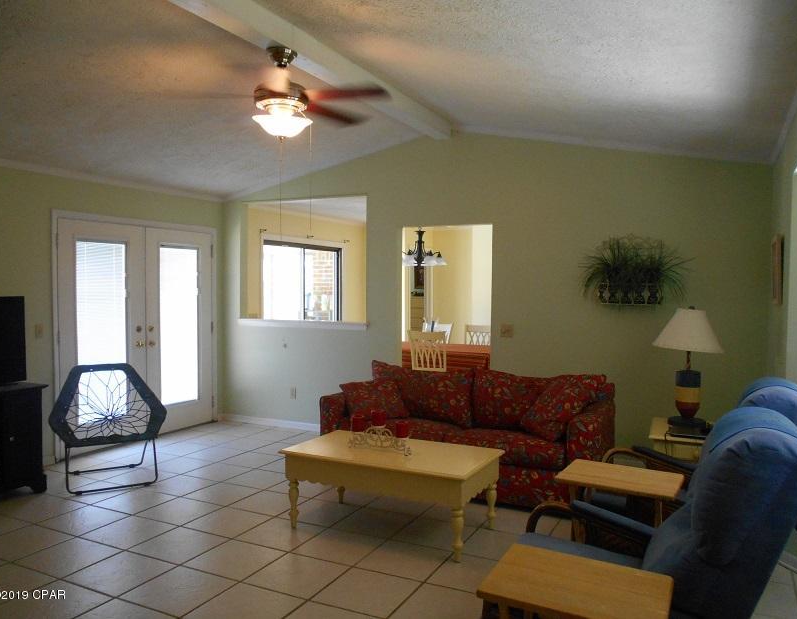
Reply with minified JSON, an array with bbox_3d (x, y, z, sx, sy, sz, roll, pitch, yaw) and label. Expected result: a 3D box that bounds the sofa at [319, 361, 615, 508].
[{"bbox_3d":[0.506,0.888,4.750,2.100,0.860,0.880,1,3,26],"label":"sofa"}]

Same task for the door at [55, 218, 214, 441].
[{"bbox_3d":[-2.420,0.234,5.950,0.060,2.040,1.760,1,3,26],"label":"door"}]

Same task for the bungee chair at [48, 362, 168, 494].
[{"bbox_3d":[-2.208,0.879,4.750,0.810,0.850,0.720,-1,3,-25],"label":"bungee chair"}]

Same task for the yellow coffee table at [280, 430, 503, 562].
[{"bbox_3d":[-0.039,1.112,3.822,1.210,0.480,0.620,1,3,26],"label":"yellow coffee table"}]

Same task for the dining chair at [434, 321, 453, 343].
[{"bbox_3d":[0.383,0.680,8.394,0.460,0.980,0.540,2,3,41],"label":"dining chair"}]

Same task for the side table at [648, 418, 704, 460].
[{"bbox_3d":[1.974,1.083,4.188,0.500,0.530,0.620,1,3,26],"label":"side table"}]

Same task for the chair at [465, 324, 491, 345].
[{"bbox_3d":[0.987,0.706,7.826,0.460,0.980,0.540,1,3,26],"label":"chair"}]

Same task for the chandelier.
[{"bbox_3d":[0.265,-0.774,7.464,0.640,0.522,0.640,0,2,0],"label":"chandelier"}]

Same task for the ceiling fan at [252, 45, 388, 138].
[{"bbox_3d":[-0.650,-1.198,3.454,1.270,0.490,1.270,1,3,26],"label":"ceiling fan"}]

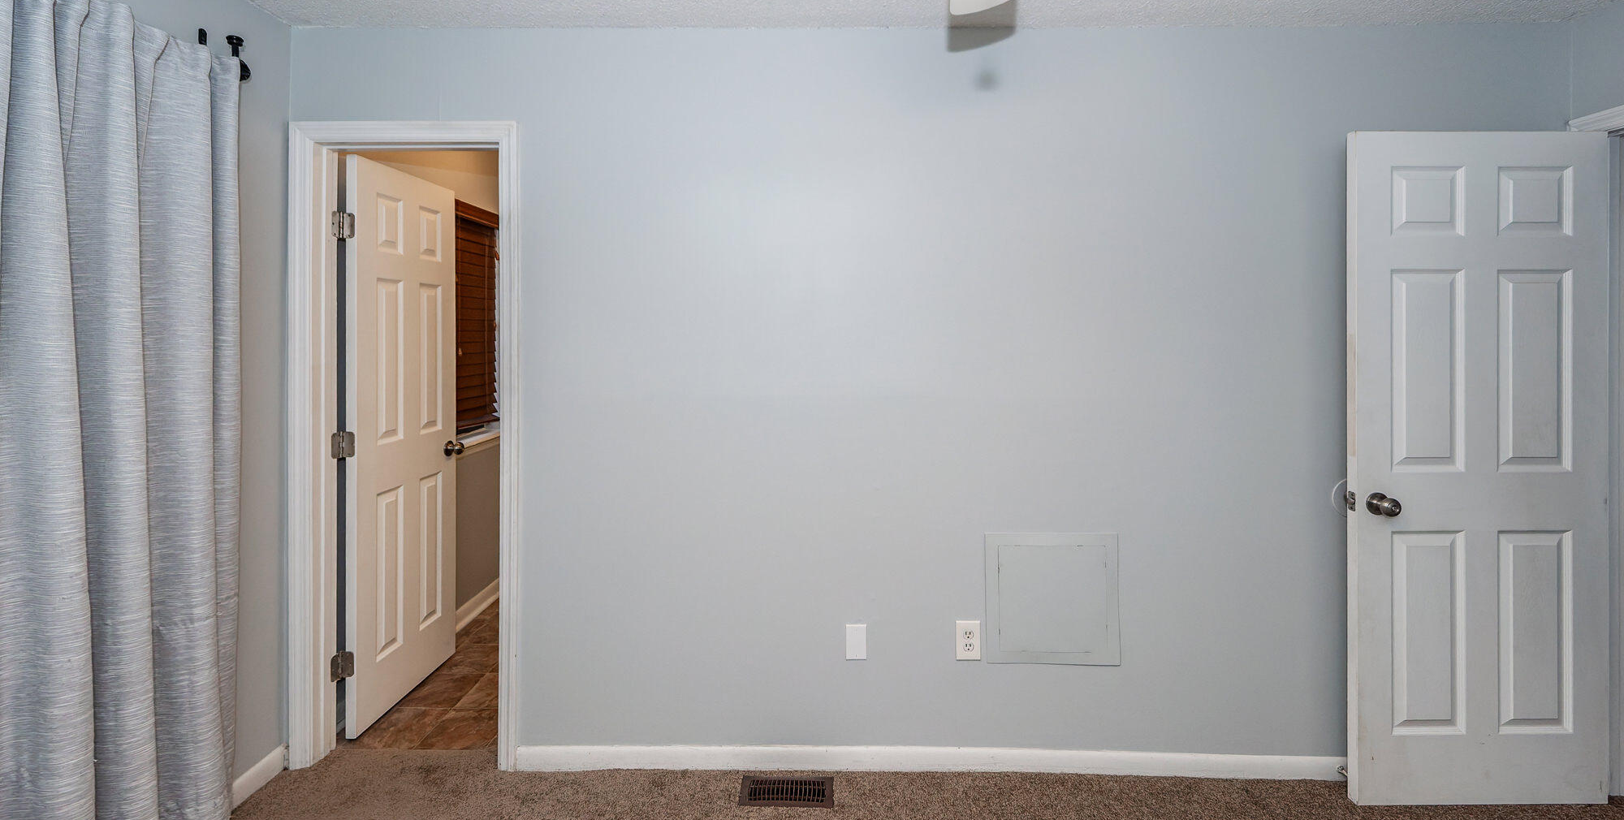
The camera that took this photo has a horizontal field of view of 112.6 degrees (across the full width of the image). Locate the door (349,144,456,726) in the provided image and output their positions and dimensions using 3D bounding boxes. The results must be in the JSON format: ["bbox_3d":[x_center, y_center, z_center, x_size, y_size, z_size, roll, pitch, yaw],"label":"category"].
[{"bbox_3d":[-1.590,0.100,2.140,0.036,2.030,0.550,0,0,1],"label":"door"}]

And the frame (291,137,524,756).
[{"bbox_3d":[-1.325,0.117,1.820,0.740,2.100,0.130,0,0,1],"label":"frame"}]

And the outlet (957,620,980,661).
[{"bbox_3d":[0.505,0.743,1.745,0.075,0.122,0.010,0,0,1],"label":"outlet"}]

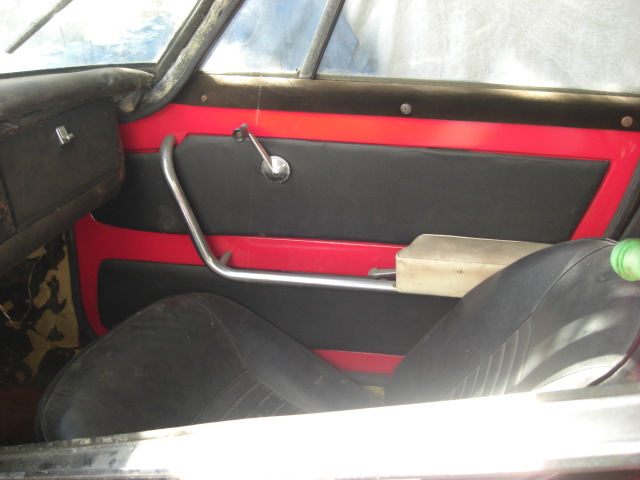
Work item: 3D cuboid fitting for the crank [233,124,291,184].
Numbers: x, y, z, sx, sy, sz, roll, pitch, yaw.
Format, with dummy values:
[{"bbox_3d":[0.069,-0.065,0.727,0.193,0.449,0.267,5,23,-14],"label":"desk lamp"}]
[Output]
[{"bbox_3d":[-0.117,-0.165,1.392,0.059,0.147,0.057,-32,17,16],"label":"crank"}]

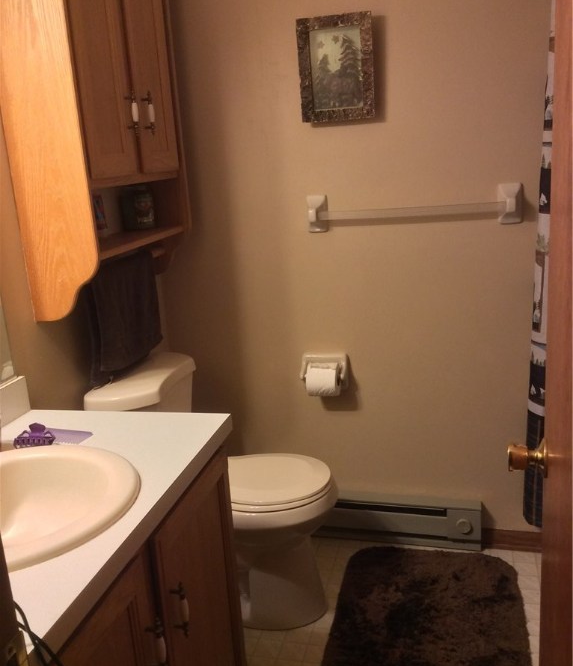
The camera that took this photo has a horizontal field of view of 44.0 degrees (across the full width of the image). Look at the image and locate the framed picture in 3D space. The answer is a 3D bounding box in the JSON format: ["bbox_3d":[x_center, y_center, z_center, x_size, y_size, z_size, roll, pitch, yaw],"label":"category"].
[{"bbox_3d":[0.159,-0.834,2.235,0.235,0.308,0.028,1,15,16],"label":"framed picture"}]

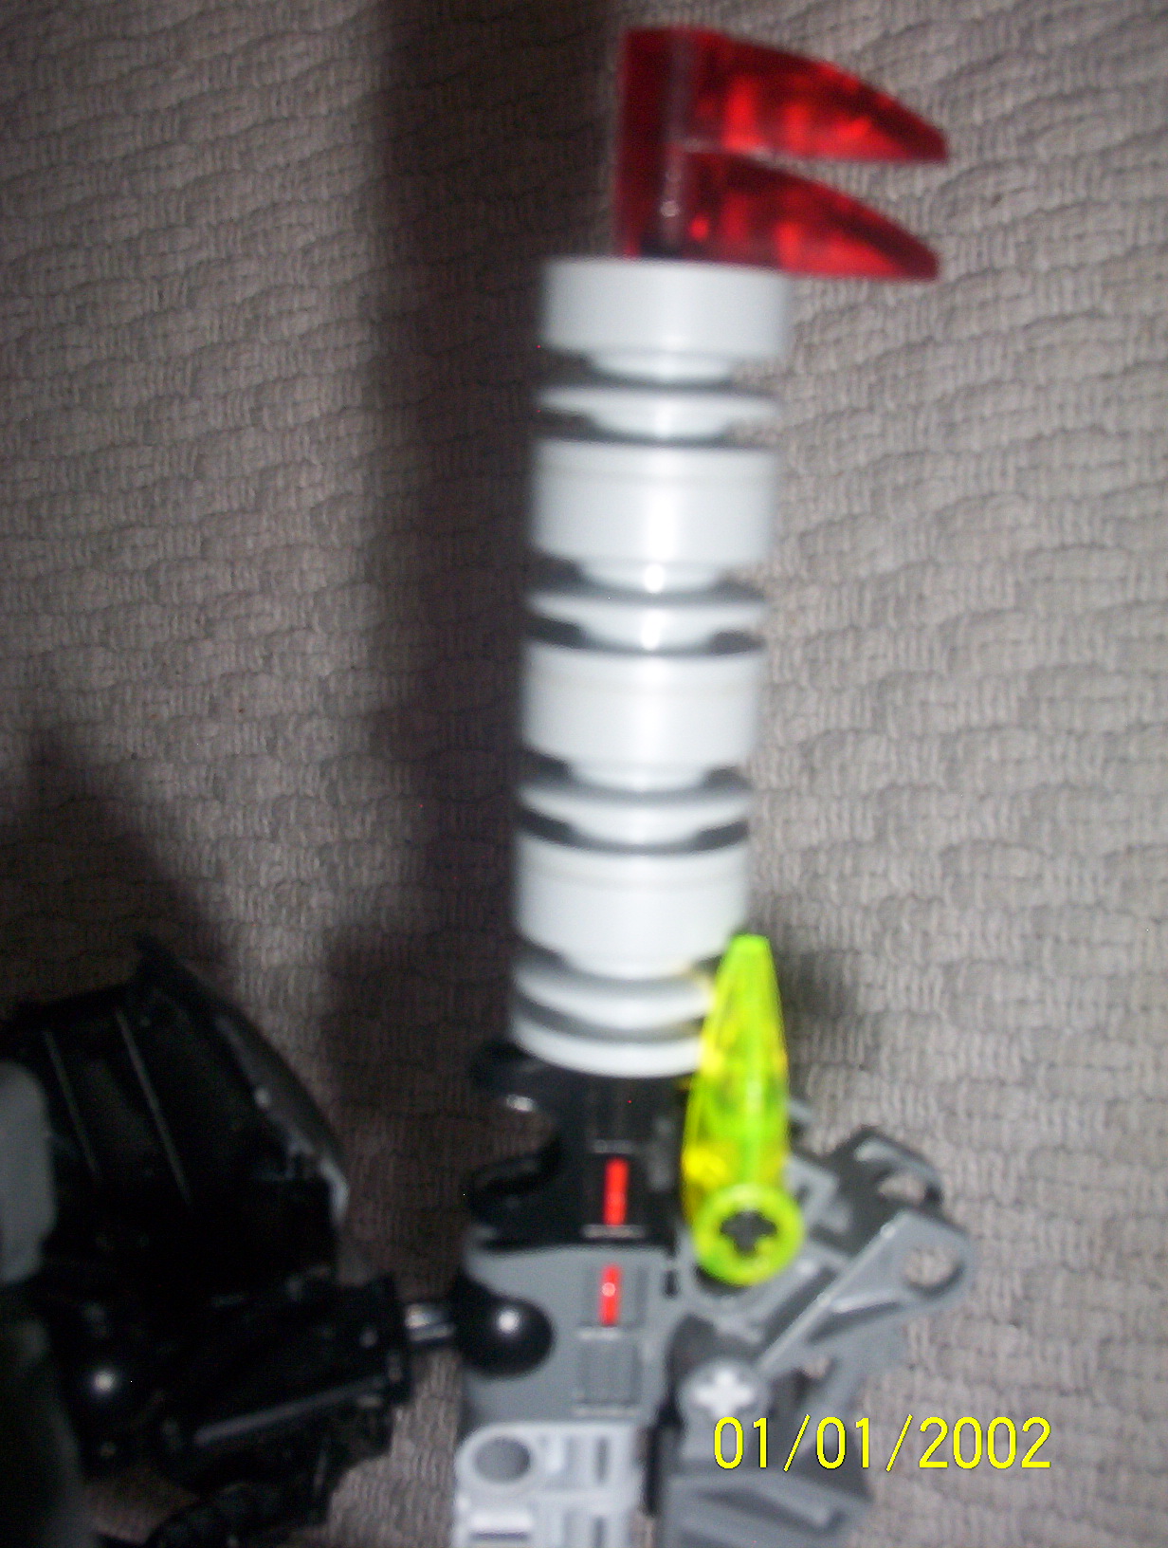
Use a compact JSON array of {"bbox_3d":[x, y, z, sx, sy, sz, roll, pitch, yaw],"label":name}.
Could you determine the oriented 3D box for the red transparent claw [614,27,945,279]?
[{"bbox_3d":[0.014,-0.045,0.127,0.024,0.008,0.016,4,103,8],"label":"red transparent claw"}]

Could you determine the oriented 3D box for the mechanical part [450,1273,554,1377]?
[{"bbox_3d":[-0.008,0.052,0.165,0.010,0.010,0.010,3,103,0],"label":"mechanical part"}]

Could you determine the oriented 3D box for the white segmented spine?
[{"bbox_3d":[0.005,-0.008,0.137,0.018,0.018,0.060,3,103,0],"label":"white segmented spine"}]

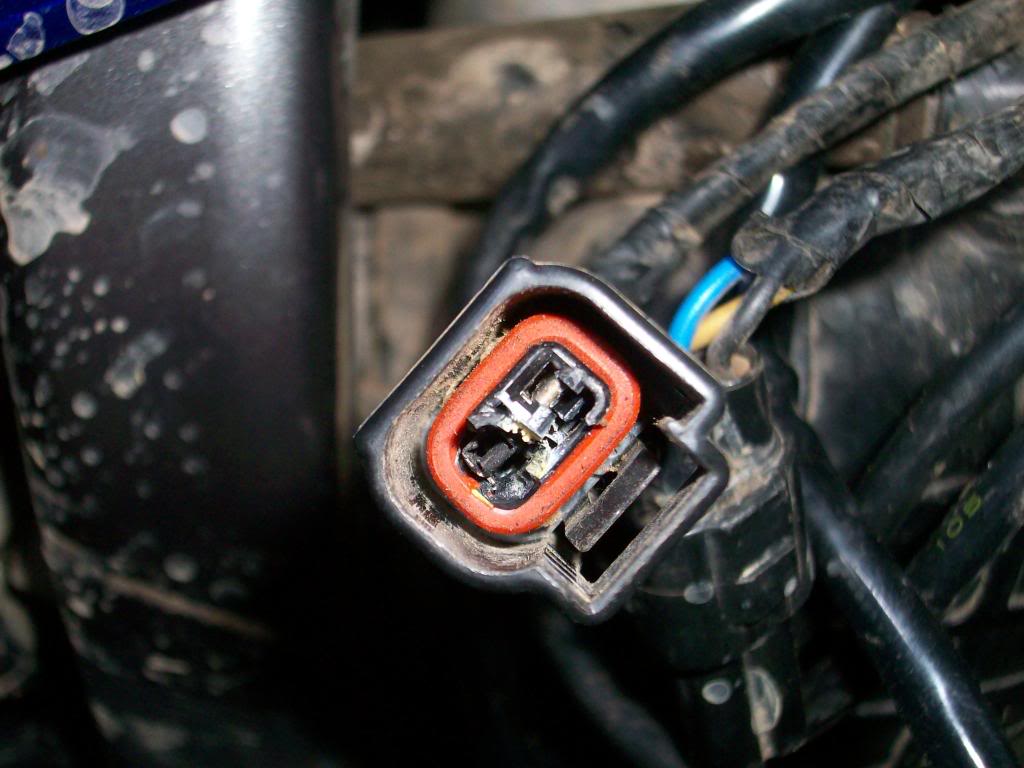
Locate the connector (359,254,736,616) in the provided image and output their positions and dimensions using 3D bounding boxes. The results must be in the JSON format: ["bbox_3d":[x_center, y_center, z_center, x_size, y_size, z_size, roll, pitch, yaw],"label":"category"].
[{"bbox_3d":[0.003,0.004,0.117,0.020,0.021,0.026,42,0,2],"label":"connector"}]

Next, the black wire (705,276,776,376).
[{"bbox_3d":[0.019,-0.005,0.127,0.004,0.010,0.004,25,-6,0],"label":"black wire"}]

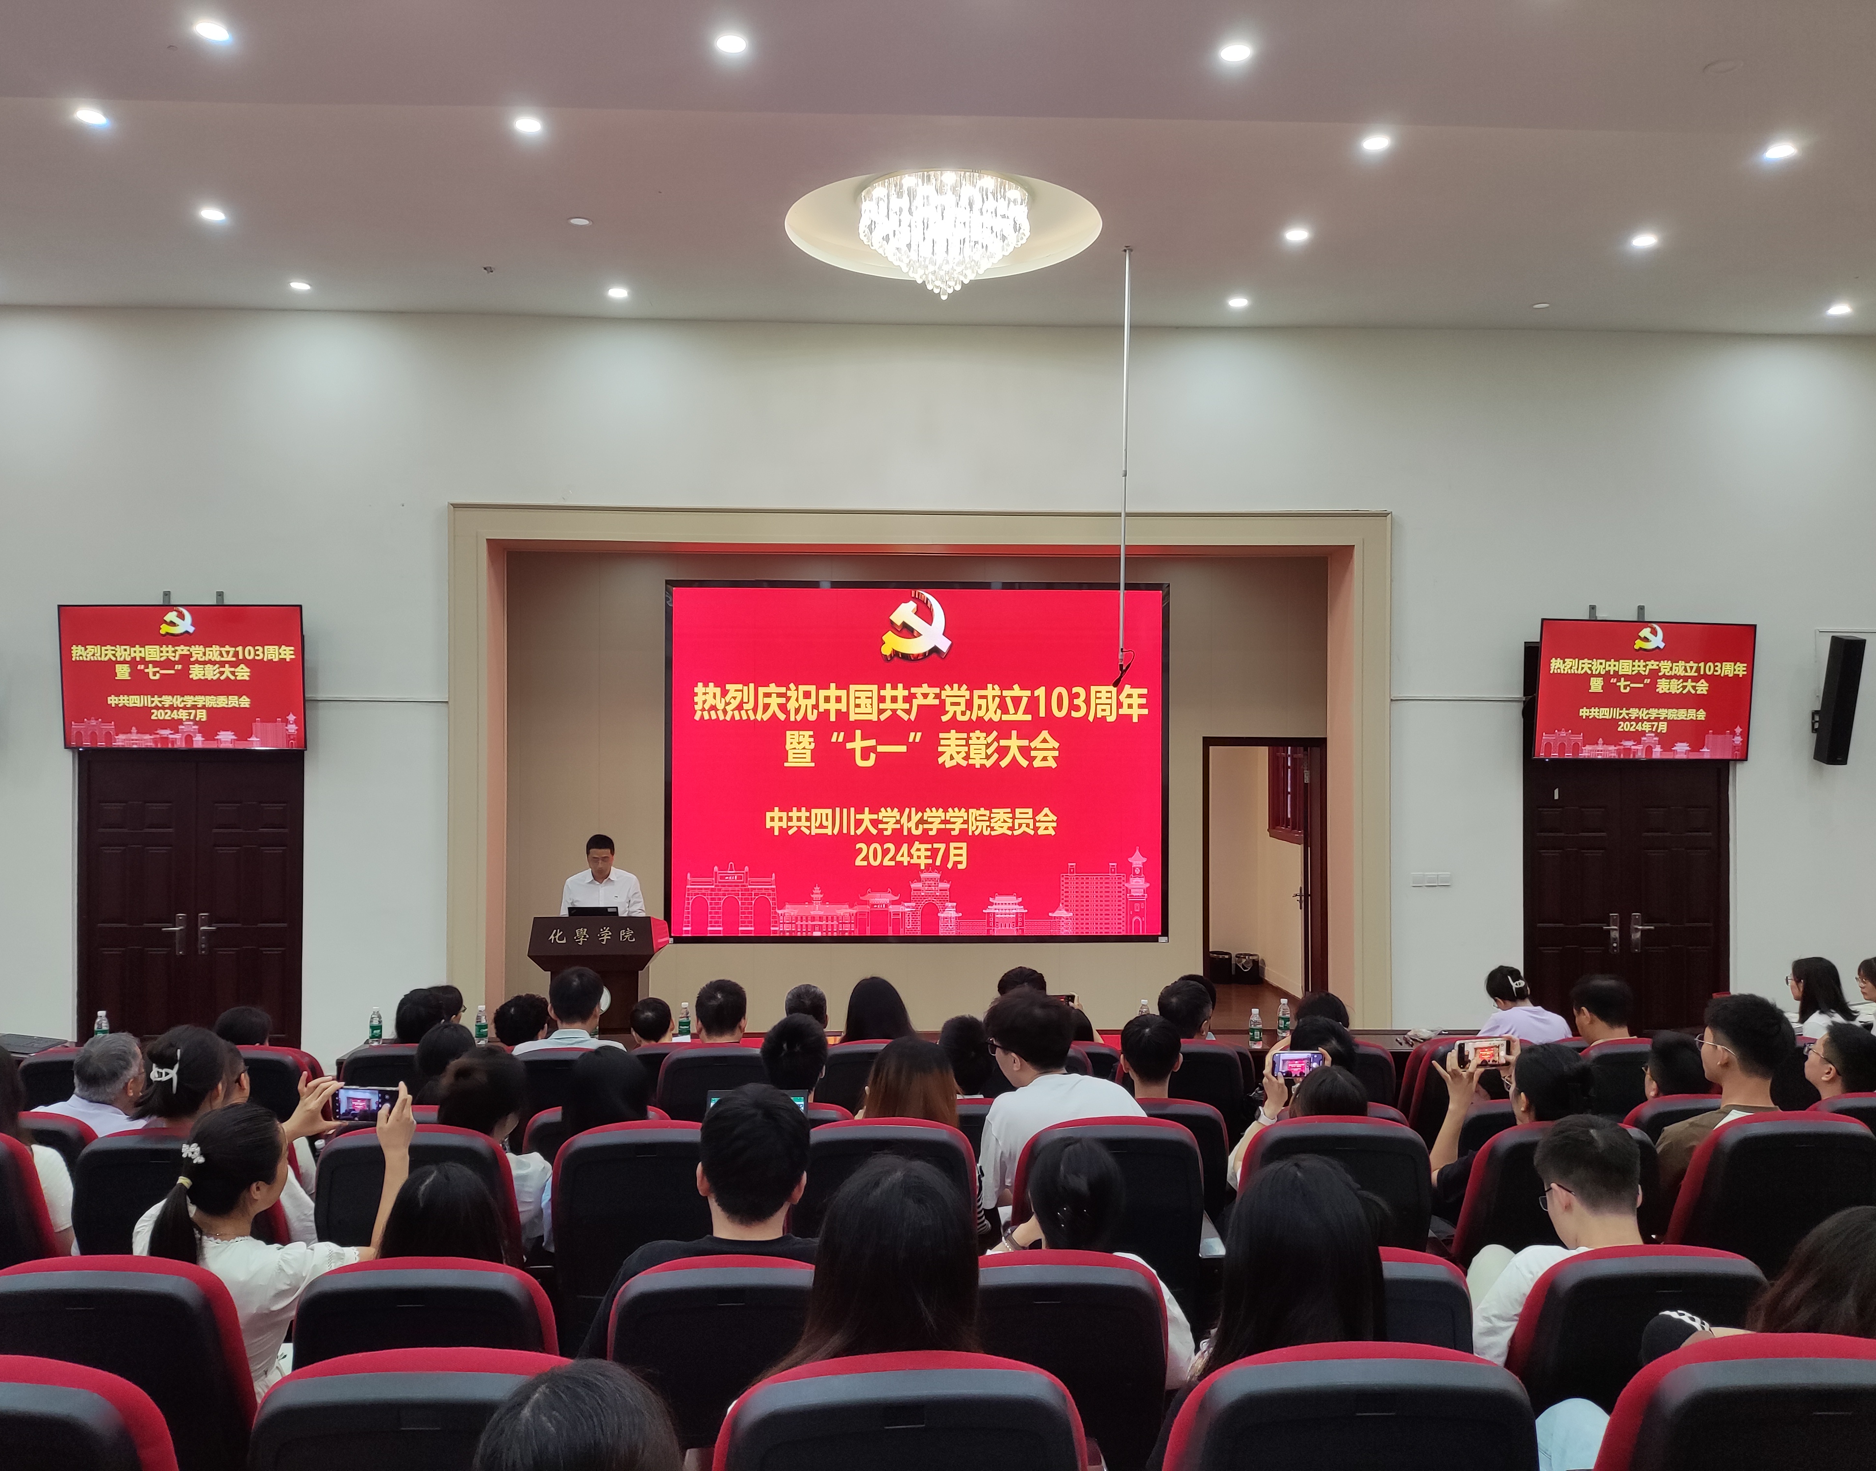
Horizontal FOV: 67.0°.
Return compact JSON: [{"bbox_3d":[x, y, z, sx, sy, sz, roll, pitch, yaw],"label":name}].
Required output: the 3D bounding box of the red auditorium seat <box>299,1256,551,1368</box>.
[{"bbox_3d":[-0.925,1.411,2.770,0.530,0.970,0.640,0,-1,-2],"label":"red auditorium seat"}]

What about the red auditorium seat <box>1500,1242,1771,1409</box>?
[{"bbox_3d":[1.304,1.441,2.882,0.550,1.000,0.680,0,-1,-2],"label":"red auditorium seat"}]

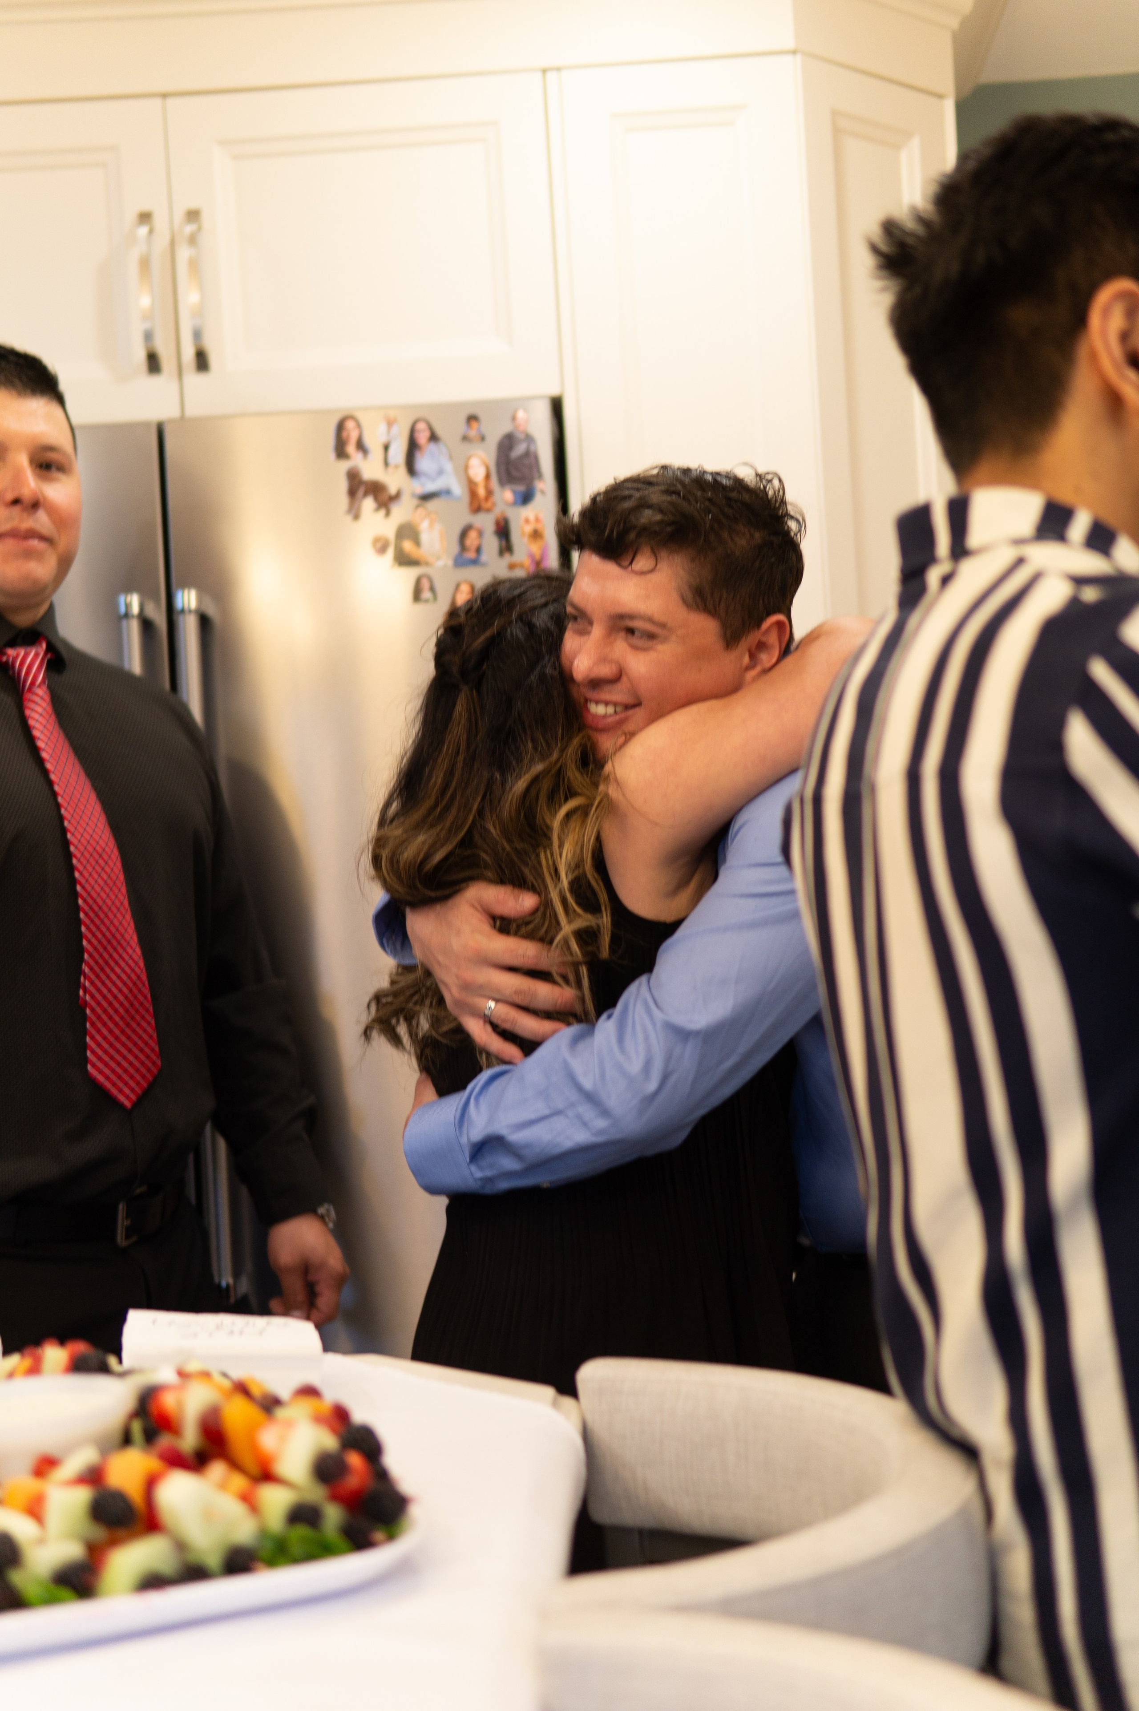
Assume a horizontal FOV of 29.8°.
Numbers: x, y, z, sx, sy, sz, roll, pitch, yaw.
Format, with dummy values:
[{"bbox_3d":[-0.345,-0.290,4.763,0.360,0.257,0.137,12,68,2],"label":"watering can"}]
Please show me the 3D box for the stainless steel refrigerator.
[{"bbox_3d":[-0.417,0.382,2.829,0.910,1.780,0.790,-3,0,1],"label":"stainless steel refrigerator"}]

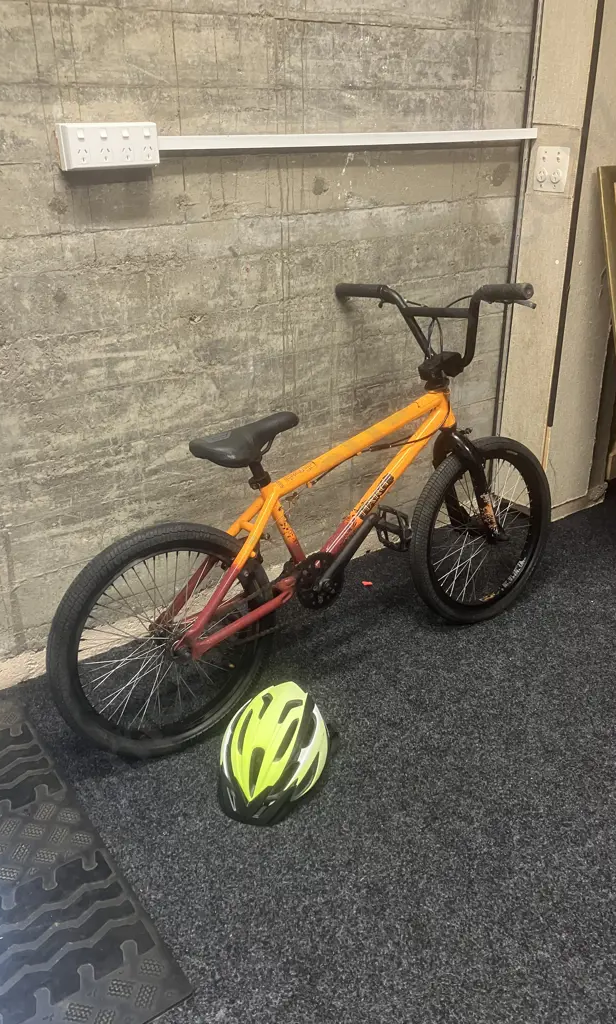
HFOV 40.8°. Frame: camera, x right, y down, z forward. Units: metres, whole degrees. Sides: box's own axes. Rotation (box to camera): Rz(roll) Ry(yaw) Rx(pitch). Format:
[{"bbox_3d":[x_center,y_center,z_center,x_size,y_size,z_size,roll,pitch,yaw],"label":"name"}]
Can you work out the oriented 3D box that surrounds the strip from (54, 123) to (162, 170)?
[{"bbox_3d":[-0.400,-0.740,1.677,0.203,0.081,0.038,-18,30,-32],"label":"strip"}]

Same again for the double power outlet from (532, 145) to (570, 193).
[{"bbox_3d":[0.691,-0.970,2.349,0.020,0.117,0.113,-18,30,-32],"label":"double power outlet"}]

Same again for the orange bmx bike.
[{"bbox_3d":[0.070,-0.024,1.851,1.378,0.885,0.645,-16,22,-29],"label":"orange bmx bike"}]

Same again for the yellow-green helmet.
[{"bbox_3d":[-0.069,0.455,1.667,0.210,0.165,0.315,5,26,12],"label":"yellow-green helmet"}]

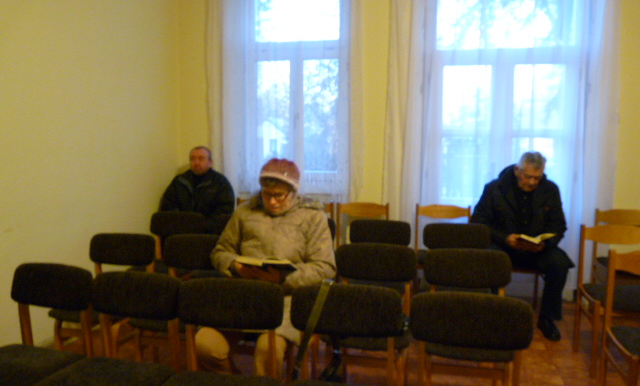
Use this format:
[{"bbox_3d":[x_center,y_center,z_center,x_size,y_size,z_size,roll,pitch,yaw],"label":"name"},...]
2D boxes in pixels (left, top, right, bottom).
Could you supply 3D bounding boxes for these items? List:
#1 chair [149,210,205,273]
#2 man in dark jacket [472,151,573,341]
[{"bbox_3d":[-1.148,0.583,3.737,0.460,0.831,0.500,1,6,10],"label":"chair"},{"bbox_3d":[1.466,0.326,3.665,0.650,1.261,0.737,1,6,14],"label":"man in dark jacket"}]

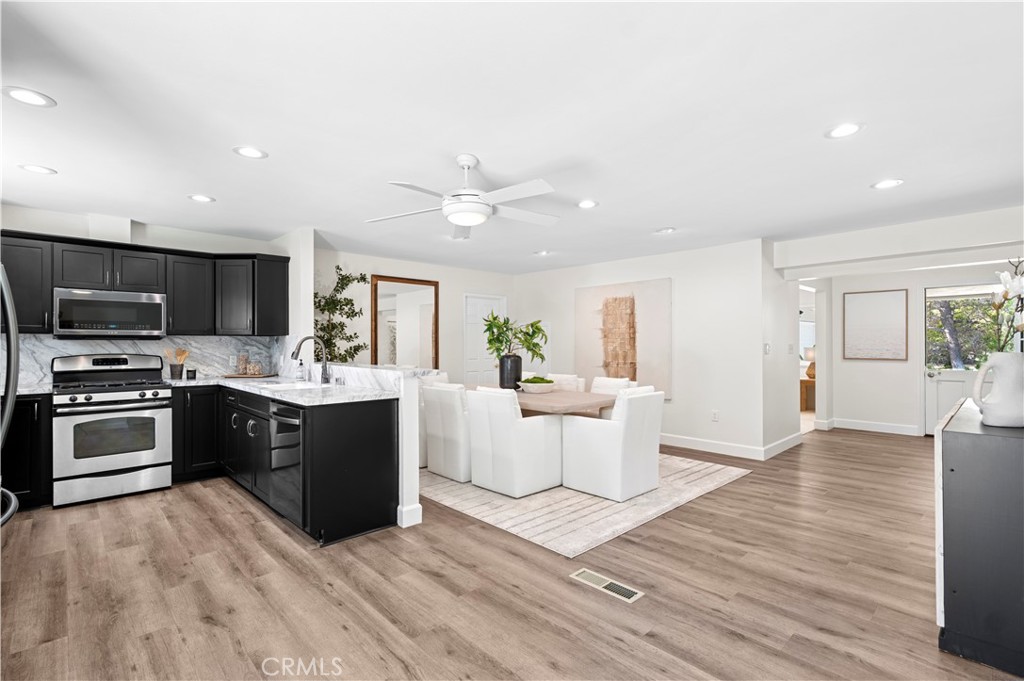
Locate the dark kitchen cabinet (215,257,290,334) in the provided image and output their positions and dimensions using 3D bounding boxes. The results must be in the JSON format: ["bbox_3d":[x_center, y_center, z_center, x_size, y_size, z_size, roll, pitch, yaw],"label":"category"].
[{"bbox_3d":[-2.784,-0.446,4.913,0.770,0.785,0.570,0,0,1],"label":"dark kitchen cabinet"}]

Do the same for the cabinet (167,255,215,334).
[{"bbox_3d":[-3.275,-0.437,4.607,0.380,0.767,0.327,1,-1,-43],"label":"cabinet"}]

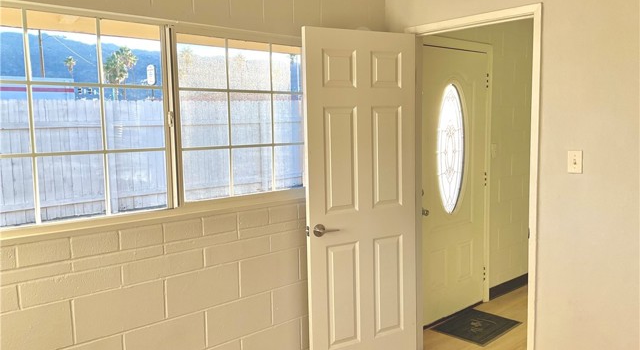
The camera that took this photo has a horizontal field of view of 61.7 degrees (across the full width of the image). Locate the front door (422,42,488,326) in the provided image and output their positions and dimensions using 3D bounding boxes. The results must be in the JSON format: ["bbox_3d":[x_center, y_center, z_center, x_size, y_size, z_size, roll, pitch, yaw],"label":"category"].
[{"bbox_3d":[0.996,0.077,4.091,0.914,2.030,0.050,-6,7,-42],"label":"front door"}]

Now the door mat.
[{"bbox_3d":[1.166,1.118,3.980,0.585,0.010,0.450,-6,7,-42],"label":"door mat"}]

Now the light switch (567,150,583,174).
[{"bbox_3d":[1.243,-0.060,2.616,0.013,0.115,0.071,-6,7,-42],"label":"light switch"}]

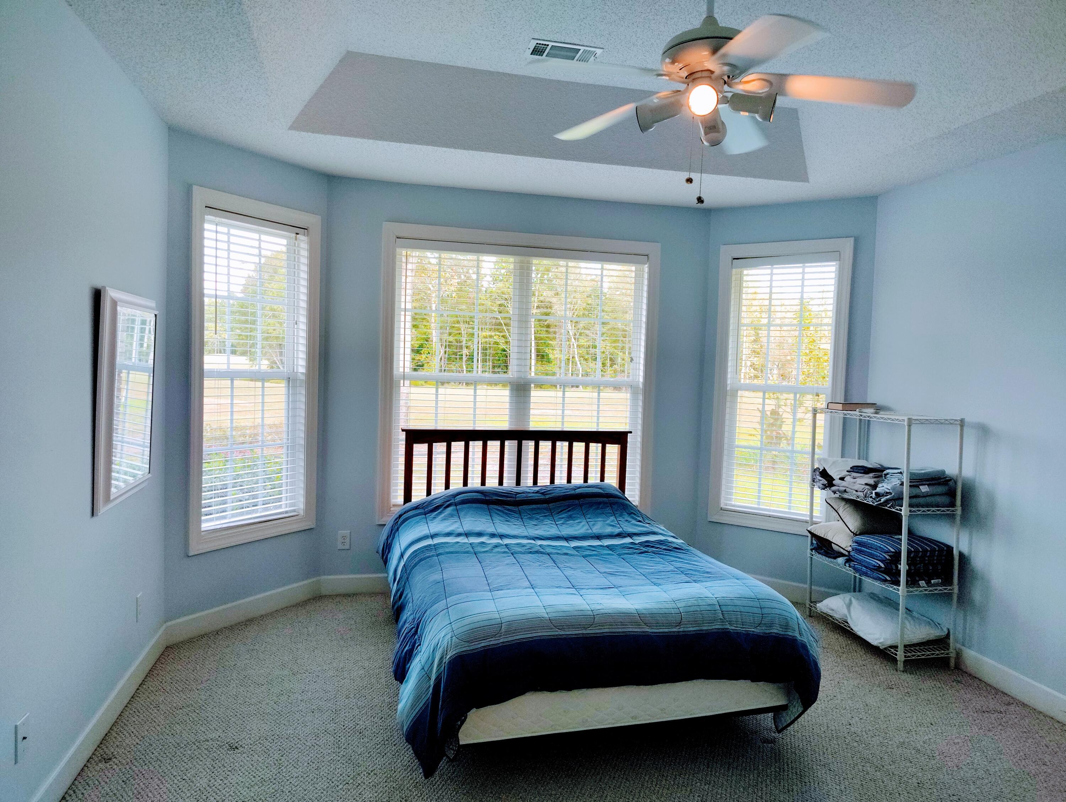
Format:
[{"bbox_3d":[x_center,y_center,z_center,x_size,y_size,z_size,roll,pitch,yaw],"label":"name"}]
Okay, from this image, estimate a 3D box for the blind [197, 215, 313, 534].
[{"bbox_3d":[-1.668,-0.165,4.455,0.060,1.817,0.720,3,3,31],"label":"blind"}]

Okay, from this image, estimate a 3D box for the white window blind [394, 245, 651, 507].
[{"bbox_3d":[-0.073,-0.152,5.239,1.790,1.817,0.060,1,3,-14],"label":"white window blind"}]

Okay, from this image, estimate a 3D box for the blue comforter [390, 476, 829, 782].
[{"bbox_3d":[0.124,0.916,3.692,1.690,0.760,1.980,1,3,-15],"label":"blue comforter"}]

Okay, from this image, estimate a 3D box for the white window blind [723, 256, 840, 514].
[{"bbox_3d":[1.759,-0.099,5.274,0.720,1.817,0.060,3,3,31],"label":"white window blind"}]

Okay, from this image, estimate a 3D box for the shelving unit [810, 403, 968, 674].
[{"bbox_3d":[2.040,0.743,4.390,0.352,1.360,0.920,1,3,-12],"label":"shelving unit"}]

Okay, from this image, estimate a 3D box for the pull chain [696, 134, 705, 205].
[{"bbox_3d":[0.594,-0.830,2.626,0.024,0.266,0.024,1,3,-14],"label":"pull chain"}]

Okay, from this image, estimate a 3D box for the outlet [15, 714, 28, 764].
[{"bbox_3d":[-1.562,1.034,2.264,0.009,0.124,0.080,1,3,-14],"label":"outlet"}]

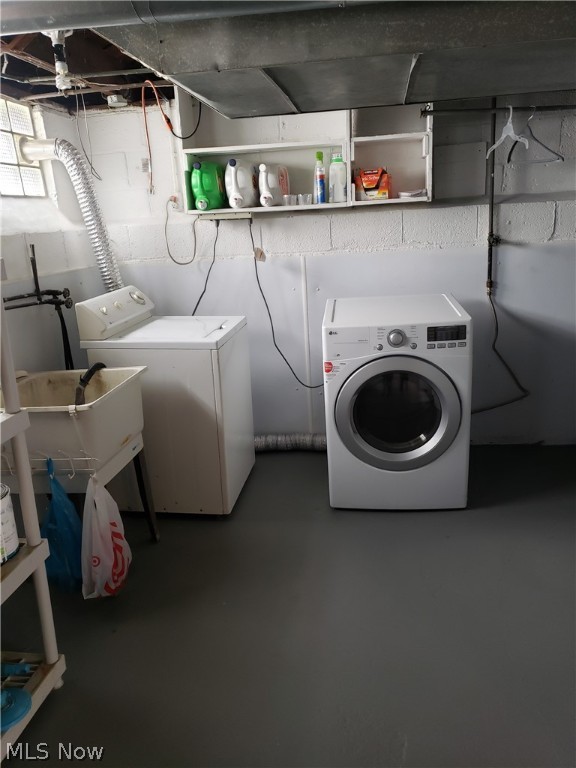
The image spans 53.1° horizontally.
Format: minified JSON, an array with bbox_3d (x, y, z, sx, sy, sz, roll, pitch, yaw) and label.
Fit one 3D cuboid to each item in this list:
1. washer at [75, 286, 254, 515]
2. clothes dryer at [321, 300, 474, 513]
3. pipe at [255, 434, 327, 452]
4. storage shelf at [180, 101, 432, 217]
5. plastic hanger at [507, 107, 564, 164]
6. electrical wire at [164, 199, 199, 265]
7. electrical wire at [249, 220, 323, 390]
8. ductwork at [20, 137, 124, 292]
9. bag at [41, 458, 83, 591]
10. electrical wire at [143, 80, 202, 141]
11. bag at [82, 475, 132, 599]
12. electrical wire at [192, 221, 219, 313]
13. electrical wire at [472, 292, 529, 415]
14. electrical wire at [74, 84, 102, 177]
[{"bbox_3d":[-0.593,0.068,3.112,0.670,1.100,0.680,-1,16,8],"label":"washer"},{"bbox_3d":[0.569,0.075,3.140,0.685,0.975,0.750,-1,17,7],"label":"clothes dryer"},{"bbox_3d":[0.012,0.385,3.710,0.505,0.116,0.116,-1,17,9],"label":"pipe"},{"bbox_3d":[0.100,-1.258,3.127,1.323,0.579,0.242,-1,17,9],"label":"storage shelf"},{"bbox_3d":[1.191,-1.204,2.793,0.050,0.240,0.420,-6,17,-11],"label":"plastic hanger"},{"bbox_3d":[-0.620,-0.892,3.391,0.212,0.379,0.101,-1,17,9],"label":"electrical wire"},{"bbox_3d":[0.005,-0.461,3.432,0.394,1.005,0.121,-1,17,9],"label":"electrical wire"},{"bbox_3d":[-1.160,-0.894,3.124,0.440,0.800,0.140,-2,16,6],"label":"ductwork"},{"bbox_3d":[-0.863,0.538,2.184,0.180,0.530,0.140,-2,16,6],"label":"bag"},{"bbox_3d":[-0.599,-1.409,2.953,0.310,0.290,0.120,-2,16,6],"label":"electrical wire"},{"bbox_3d":[-0.684,0.570,2.147,0.150,0.500,0.180,13,23,43],"label":"bag"},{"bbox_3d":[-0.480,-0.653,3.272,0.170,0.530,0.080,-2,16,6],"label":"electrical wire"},{"bbox_3d":[1.252,-0.168,3.358,0.328,0.732,0.101,-1,17,9],"label":"electrical wire"},{"bbox_3d":[-1.107,-1.380,3.184,0.111,0.485,0.081,-1,17,9],"label":"electrical wire"}]

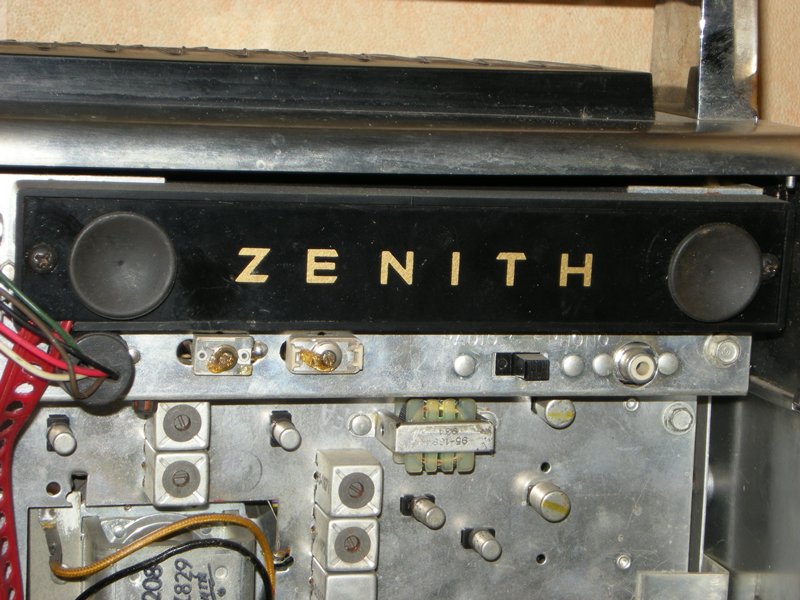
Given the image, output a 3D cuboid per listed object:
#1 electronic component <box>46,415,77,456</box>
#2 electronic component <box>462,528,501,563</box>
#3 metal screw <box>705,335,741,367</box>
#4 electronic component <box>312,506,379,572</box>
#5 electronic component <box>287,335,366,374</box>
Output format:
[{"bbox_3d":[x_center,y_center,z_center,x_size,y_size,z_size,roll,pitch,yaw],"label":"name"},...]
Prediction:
[{"bbox_3d":[-0.085,0.035,0.590,0.006,0.017,0.009,0,98,-13],"label":"electronic component"},{"bbox_3d":[0.024,0.069,0.667,0.010,0.012,0.006,0,99,-15],"label":"electronic component"},{"bbox_3d":[0.083,0.013,0.609,0.009,0.005,0.009,0,98,-13],"label":"metal screw"},{"bbox_3d":[-0.014,0.062,0.611,0.014,0.017,0.014,0,98,-13],"label":"electronic component"},{"bbox_3d":[-0.020,0.014,0.627,0.020,0.008,0.010,0,99,-15],"label":"electronic component"}]

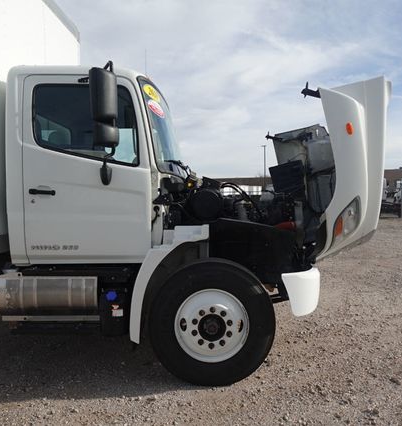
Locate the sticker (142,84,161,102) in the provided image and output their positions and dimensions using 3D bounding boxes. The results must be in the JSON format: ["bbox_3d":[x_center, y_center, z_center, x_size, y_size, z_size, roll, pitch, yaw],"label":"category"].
[{"bbox_3d":[-0.418,-1.028,3.063,0.020,0.145,0.240,-25,-9,27],"label":"sticker"}]

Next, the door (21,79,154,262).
[{"bbox_3d":[-0.930,-0.364,2.953,1.060,1.550,0.200,0,3,1],"label":"door"}]

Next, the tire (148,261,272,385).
[{"bbox_3d":[0.095,0.899,2.995,1.030,1.030,0.280,0,3,1],"label":"tire"}]

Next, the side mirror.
[{"bbox_3d":[-0.701,-0.773,2.588,0.125,0.570,0.210,1,4,15],"label":"side mirror"}]

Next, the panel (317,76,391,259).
[{"bbox_3d":[1.360,-0.439,3.780,0.820,1.530,2.000,0,3,1],"label":"panel"}]

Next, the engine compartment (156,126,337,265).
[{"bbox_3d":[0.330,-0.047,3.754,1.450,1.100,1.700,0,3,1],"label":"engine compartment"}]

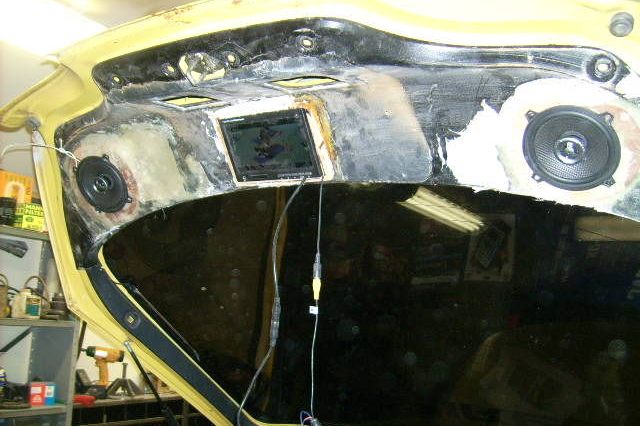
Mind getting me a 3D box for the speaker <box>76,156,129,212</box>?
[{"bbox_3d":[-0.468,-0.068,1.425,0.134,0.134,0.050,-4,21,23],"label":"speaker"}]

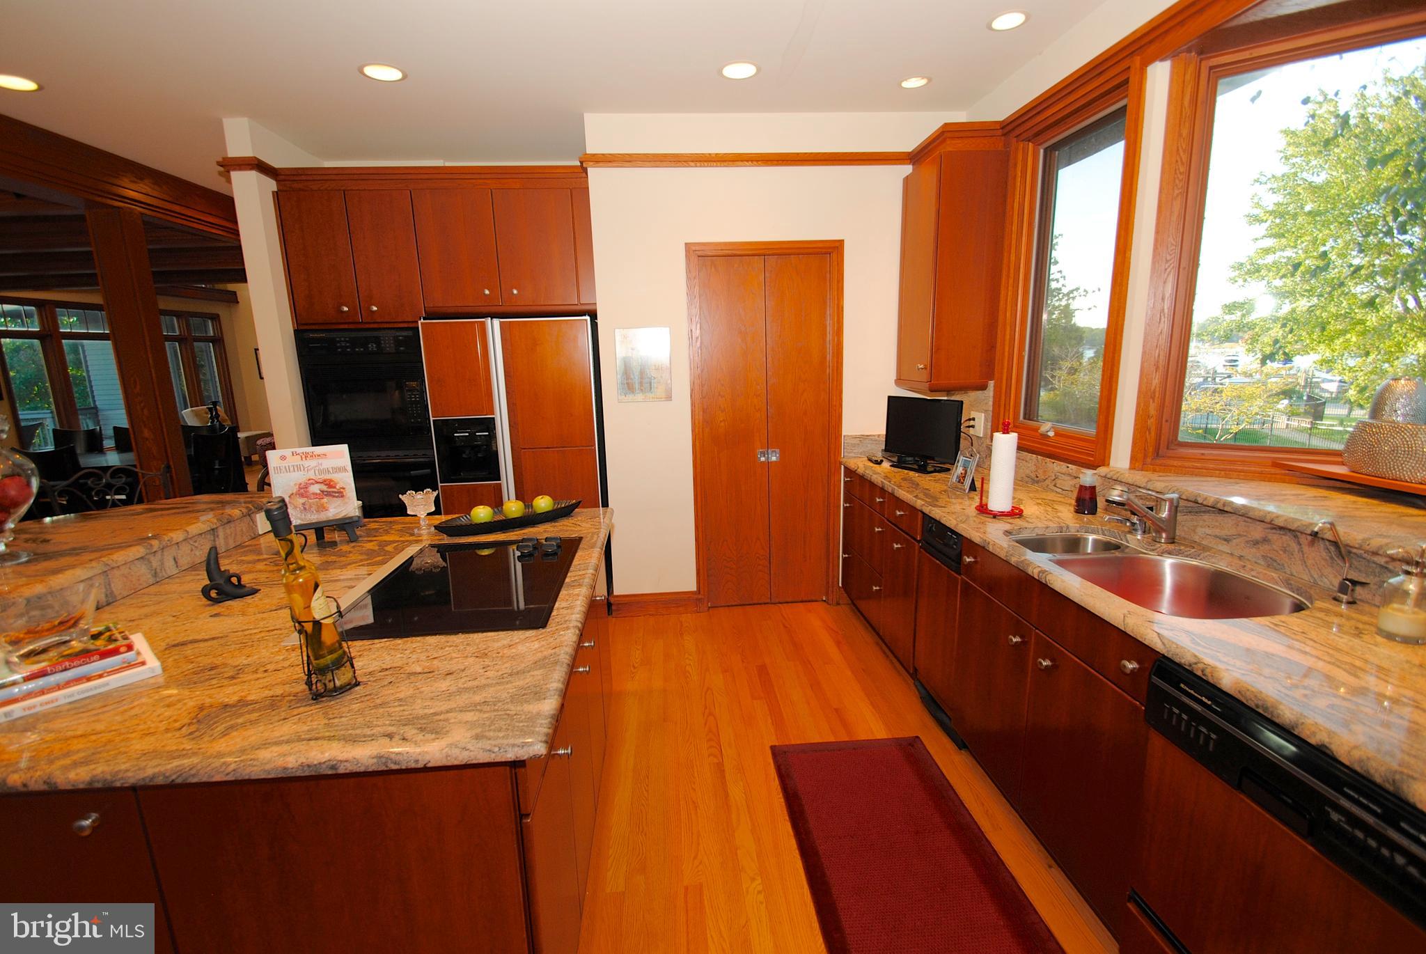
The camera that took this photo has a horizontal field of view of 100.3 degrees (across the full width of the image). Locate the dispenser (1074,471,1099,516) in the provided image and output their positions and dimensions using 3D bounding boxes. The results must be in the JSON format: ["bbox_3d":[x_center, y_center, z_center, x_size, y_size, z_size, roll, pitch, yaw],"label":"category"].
[{"bbox_3d":[1.337,0.054,2.124,0.058,0.154,0.075,-1,10,2],"label":"dispenser"}]

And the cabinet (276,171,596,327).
[{"bbox_3d":[-1.537,-1.320,3.582,1.680,0.820,0.560,-2,11,-4],"label":"cabinet"}]

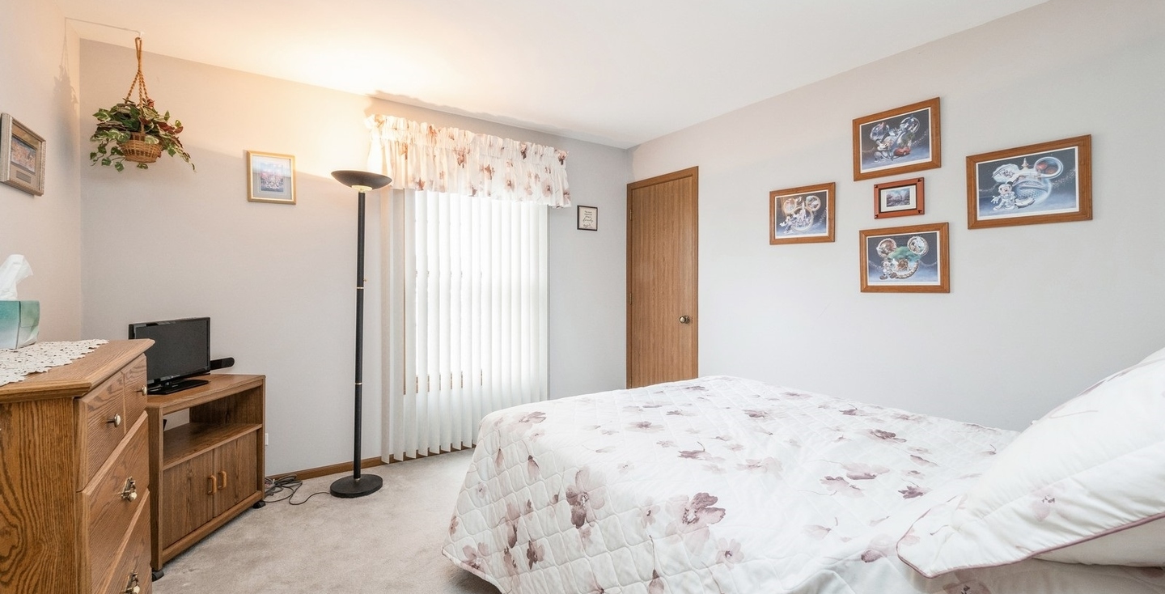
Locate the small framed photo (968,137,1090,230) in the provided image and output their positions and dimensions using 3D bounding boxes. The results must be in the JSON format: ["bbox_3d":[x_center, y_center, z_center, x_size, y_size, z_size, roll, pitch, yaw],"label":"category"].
[{"bbox_3d":[1.992,-0.500,2.121,0.025,0.353,0.417,-1,1,-38],"label":"small framed photo"}]

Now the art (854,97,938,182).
[{"bbox_3d":[1.681,-0.839,2.547,0.030,0.355,0.418,-1,1,-36],"label":"art"}]

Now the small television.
[{"bbox_3d":[-1.970,0.277,2.286,0.170,0.325,0.440,0,1,0],"label":"small television"}]

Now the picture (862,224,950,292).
[{"bbox_3d":[1.700,-0.197,2.506,0.025,0.352,0.415,-1,1,-38],"label":"picture"}]

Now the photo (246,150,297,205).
[{"bbox_3d":[-1.817,-0.693,2.761,0.234,0.290,0.022,-1,1,-33],"label":"photo"}]

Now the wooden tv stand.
[{"bbox_3d":[-1.870,0.779,2.182,0.400,0.705,0.625,0,1,1],"label":"wooden tv stand"}]

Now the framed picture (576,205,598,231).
[{"bbox_3d":[0.050,-0.672,4.034,0.205,0.200,0.020,-1,1,-34],"label":"framed picture"}]

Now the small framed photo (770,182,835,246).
[{"bbox_3d":[1.363,-0.508,2.939,0.025,0.351,0.417,-1,1,-38],"label":"small framed photo"}]

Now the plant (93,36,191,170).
[{"bbox_3d":[-2.179,-0.947,2.336,0.400,0.670,0.390,-1,1,-34],"label":"plant"}]

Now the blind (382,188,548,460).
[{"bbox_3d":[-0.807,0.066,3.436,1.250,2.060,0.100,-1,1,-34],"label":"blind"}]

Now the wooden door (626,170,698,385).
[{"bbox_3d":[0.652,0.045,3.990,0.050,2.120,0.815,-1,1,-36],"label":"wooden door"}]

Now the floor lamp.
[{"bbox_3d":[-1.302,0.206,2.747,0.320,1.830,0.320,-1,1,-33],"label":"floor lamp"}]

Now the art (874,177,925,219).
[{"bbox_3d":[1.691,-0.523,2.518,0.020,0.190,0.233,-1,1,-38],"label":"art"}]

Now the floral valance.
[{"bbox_3d":[-0.762,-0.934,3.420,1.460,0.445,0.160,-1,1,-34],"label":"floral valance"}]

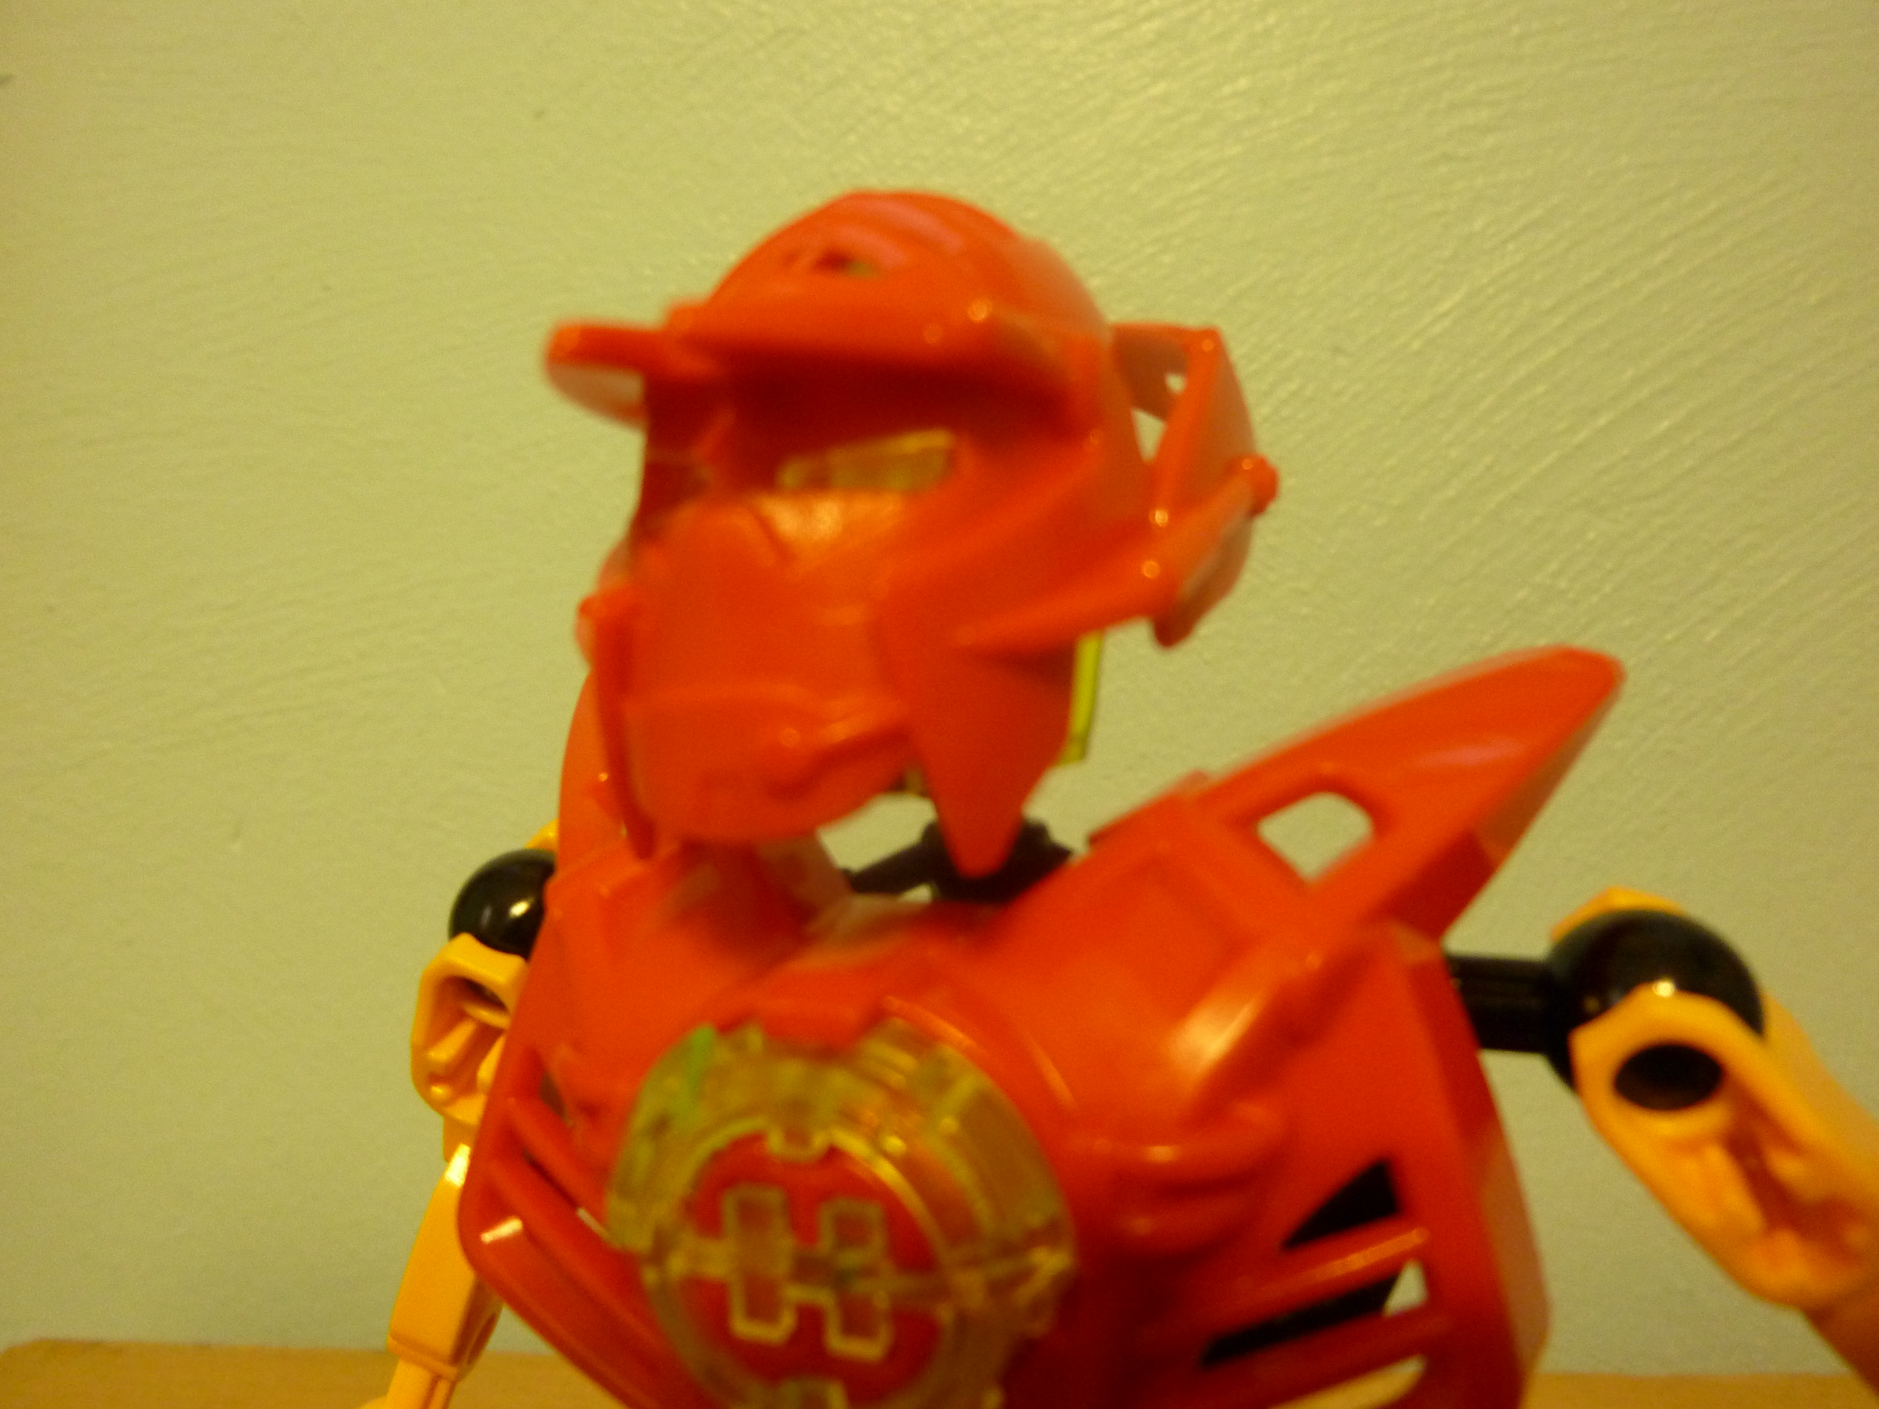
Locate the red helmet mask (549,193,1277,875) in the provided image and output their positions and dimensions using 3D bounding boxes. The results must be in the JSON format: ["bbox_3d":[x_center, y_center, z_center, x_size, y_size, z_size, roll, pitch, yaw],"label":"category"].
[{"bbox_3d":[-0.003,-0.009,0.069,0.037,0.033,0.028,0,-5,30],"label":"red helmet mask"}]

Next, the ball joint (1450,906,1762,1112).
[{"bbox_3d":[0.032,0.015,0.068,0.016,0.010,0.010,2,4,18],"label":"ball joint"}]

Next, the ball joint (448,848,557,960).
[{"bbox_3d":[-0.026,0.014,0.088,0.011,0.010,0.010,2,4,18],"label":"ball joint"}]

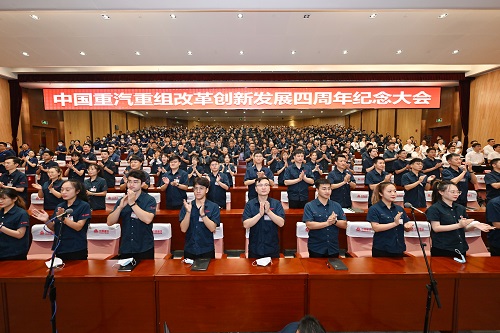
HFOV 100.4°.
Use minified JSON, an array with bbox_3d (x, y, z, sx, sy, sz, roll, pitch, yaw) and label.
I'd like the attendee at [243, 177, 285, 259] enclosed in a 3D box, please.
[{"bbox_3d":[0.161,0.987,2.528,0.520,1.720,0.420,-1,5,0],"label":"attendee"}]

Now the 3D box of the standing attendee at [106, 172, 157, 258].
[{"bbox_3d":[-1.395,0.947,2.594,0.520,1.780,0.420,0,4,-3],"label":"standing attendee"}]

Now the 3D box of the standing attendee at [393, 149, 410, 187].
[{"bbox_3d":[4.018,0.416,5.504,0.520,1.710,0.420,0,4,0],"label":"standing attendee"}]

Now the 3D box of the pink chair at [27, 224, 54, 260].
[{"bbox_3d":[-3.154,1.354,3.025,0.600,0.920,0.620,0,4,0],"label":"pink chair"}]

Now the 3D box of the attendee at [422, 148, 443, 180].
[{"bbox_3d":[4.794,0.393,5.502,0.520,1.750,0.420,0,4,0],"label":"attendee"}]

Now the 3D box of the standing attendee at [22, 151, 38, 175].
[{"bbox_3d":[-7.235,0.244,6.935,0.470,1.580,0.400,0,4,-2],"label":"standing attendee"}]

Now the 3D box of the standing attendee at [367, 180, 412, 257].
[{"bbox_3d":[1.611,1.003,2.484,0.500,1.640,0.420,-1,5,0],"label":"standing attendee"}]

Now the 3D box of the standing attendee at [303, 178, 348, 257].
[{"bbox_3d":[0.919,0.972,2.596,0.520,1.710,0.420,-1,4,-7],"label":"standing attendee"}]

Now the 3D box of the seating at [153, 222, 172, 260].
[{"bbox_3d":[-1.397,1.338,2.879,0.580,0.970,0.600,-1,5,0],"label":"seating"}]

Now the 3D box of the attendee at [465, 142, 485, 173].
[{"bbox_3d":[6.189,0.009,5.750,0.520,1.280,0.600,-1,5,0],"label":"attendee"}]

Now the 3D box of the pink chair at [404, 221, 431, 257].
[{"bbox_3d":[2.596,1.331,3.023,0.600,0.920,0.620,0,4,0],"label":"pink chair"}]

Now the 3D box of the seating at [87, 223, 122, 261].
[{"bbox_3d":[-2.154,1.338,2.879,0.580,0.970,0.600,-1,5,0],"label":"seating"}]

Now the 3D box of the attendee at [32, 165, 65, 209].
[{"bbox_3d":[-3.779,0.771,4.066,0.500,1.570,0.420,0,4,-2],"label":"attendee"}]

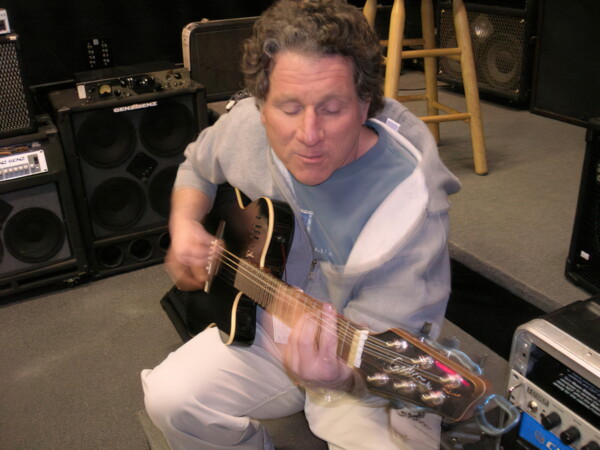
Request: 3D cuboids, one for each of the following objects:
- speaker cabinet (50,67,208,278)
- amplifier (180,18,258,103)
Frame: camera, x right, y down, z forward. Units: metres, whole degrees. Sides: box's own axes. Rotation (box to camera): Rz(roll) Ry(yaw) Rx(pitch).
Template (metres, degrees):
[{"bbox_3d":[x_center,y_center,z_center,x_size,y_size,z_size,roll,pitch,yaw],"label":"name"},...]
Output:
[{"bbox_3d":[-0.776,-0.262,2.780,0.627,0.790,0.458,-13,26,-23],"label":"speaker cabinet"},{"bbox_3d":[-0.402,-0.980,3.450,0.540,0.430,0.240,-11,25,-17],"label":"amplifier"}]

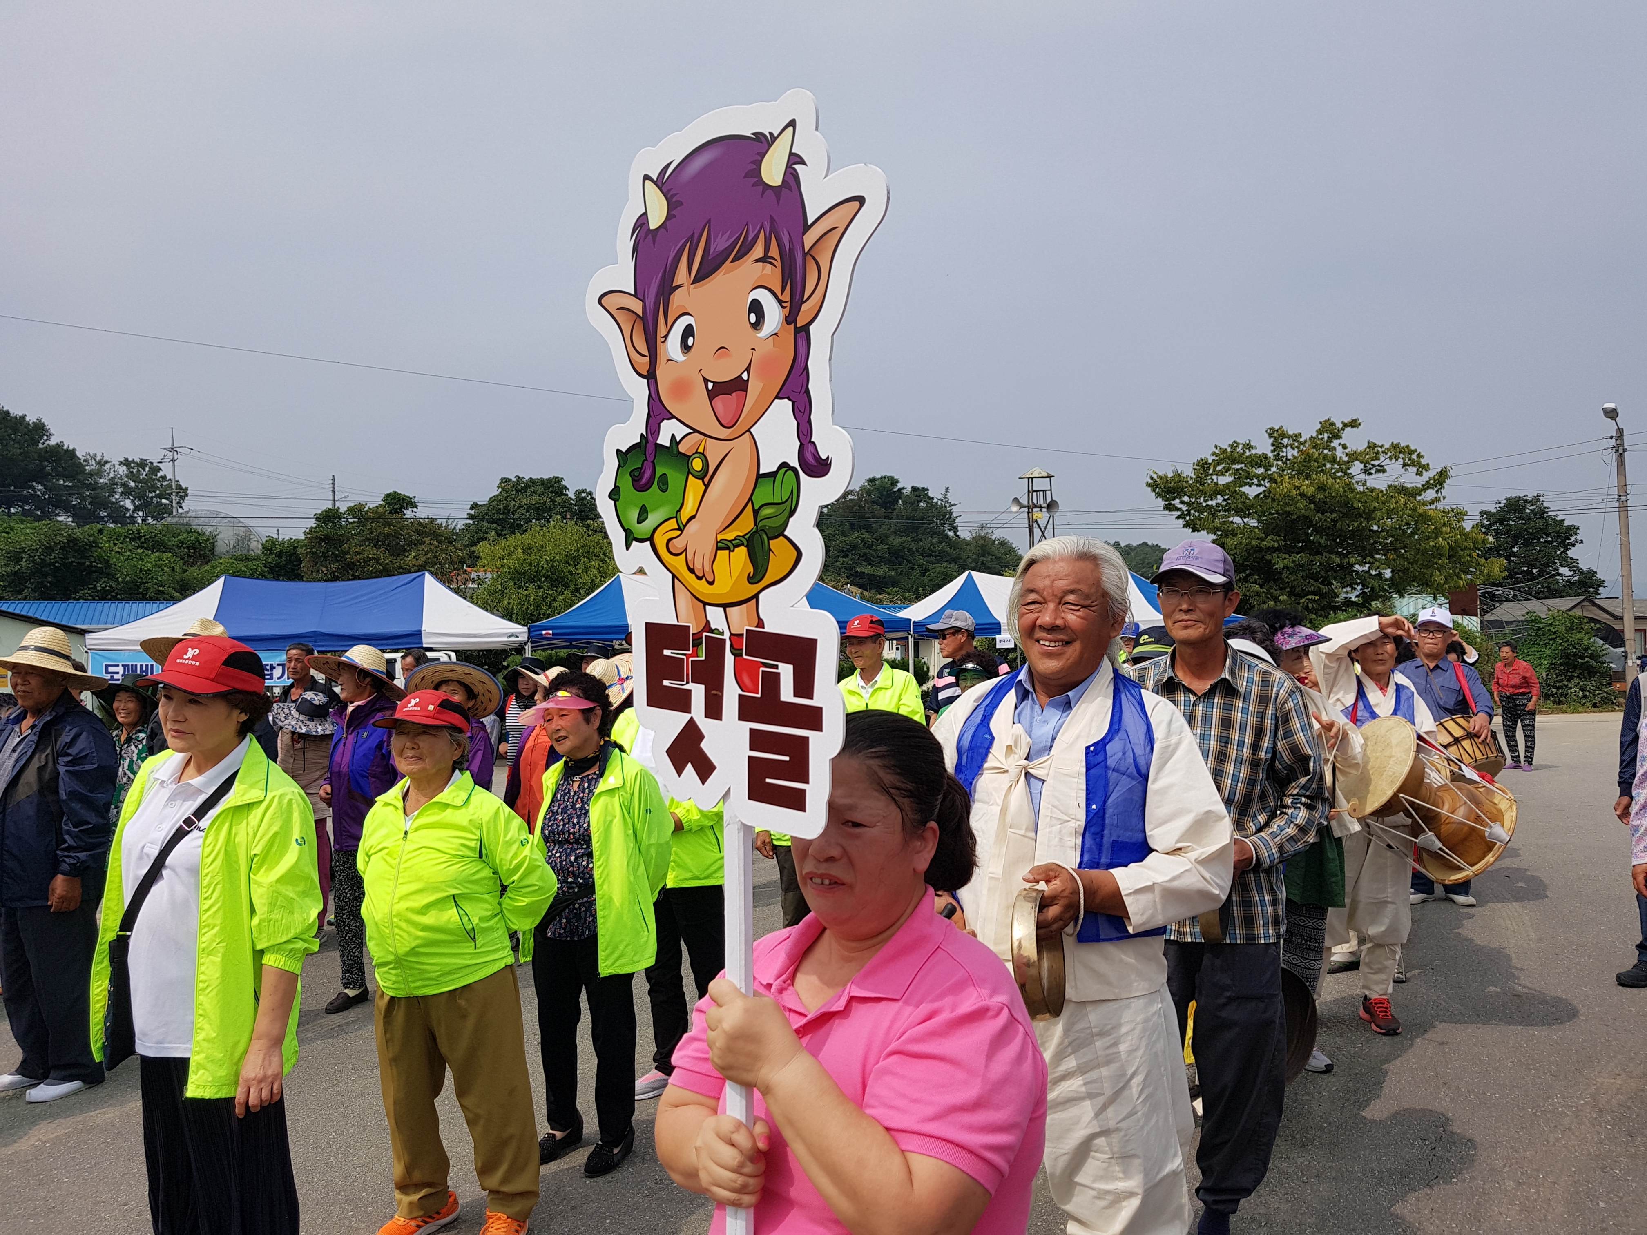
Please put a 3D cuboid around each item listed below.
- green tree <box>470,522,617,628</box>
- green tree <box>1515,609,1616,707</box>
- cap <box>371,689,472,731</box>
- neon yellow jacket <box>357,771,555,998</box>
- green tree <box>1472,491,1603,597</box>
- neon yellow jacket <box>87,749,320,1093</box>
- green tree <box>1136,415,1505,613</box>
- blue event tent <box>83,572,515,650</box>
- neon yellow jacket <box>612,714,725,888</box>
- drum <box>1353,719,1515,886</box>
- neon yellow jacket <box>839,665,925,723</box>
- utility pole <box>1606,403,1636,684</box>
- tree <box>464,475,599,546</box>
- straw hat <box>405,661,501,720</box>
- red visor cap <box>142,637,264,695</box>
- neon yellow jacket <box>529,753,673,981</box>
[{"bbox_3d":[-6.101,0.193,28.000,3.800,4.850,3.600,-1,-2,-12],"label":"green tree"},{"bbox_3d":[17.927,0.960,30.000,2.500,2.300,2.300,-3,-2,31],"label":"green tree"},{"bbox_3d":[-1.060,0.248,3.270,0.190,0.130,0.270,-2,-9,17],"label":"cap"},{"bbox_3d":[-1.045,0.756,3.520,0.550,0.610,0.360,-2,-2,15],"label":"neon yellow jacket"},{"bbox_3d":[33.513,-1.615,58.000,6.600,8.600,6.400,-3,-2,30],"label":"green tree"},{"bbox_3d":[-1.312,0.636,2.630,0.500,0.710,0.350,-2,-2,20],"label":"neon yellow jacket"},{"bbox_3d":[10.938,-1.142,26.972,7.400,6.200,6.600,-2,-2,20],"label":"green tree"},{"bbox_3d":[-7.814,0.796,19.551,6.000,3.000,3.000,-1,-2,-17],"label":"blue event tent"},{"bbox_3d":[-0.541,0.644,4.500,0.500,0.690,0.330,-2,-2,22],"label":"neon yellow jacket"},{"bbox_3d":[2.301,0.702,4.787,0.520,0.450,0.450,33,-9,-10],"label":"drum"},{"bbox_3d":[0.232,0.558,5.800,0.520,0.680,0.320,-2,-2,24],"label":"neon yellow jacket"},{"bbox_3d":[17.428,-1.335,26.999,0.450,6.350,0.450,-3,-2,35],"label":"utility pole"},{"bbox_3d":[-9.258,-0.917,39.958,5.500,7.600,5.200,-1,-2,-12],"label":"tree"},{"bbox_3d":[-1.506,0.253,5.084,0.420,0.140,0.420,-2,-35,9],"label":"straw hat"},{"bbox_3d":[-1.301,0.101,2.600,0.190,0.135,0.265,-2,-2,18],"label":"red visor cap"},{"bbox_3d":[-0.716,0.774,3.970,0.470,0.700,0.360,-2,-2,28],"label":"neon yellow jacket"}]

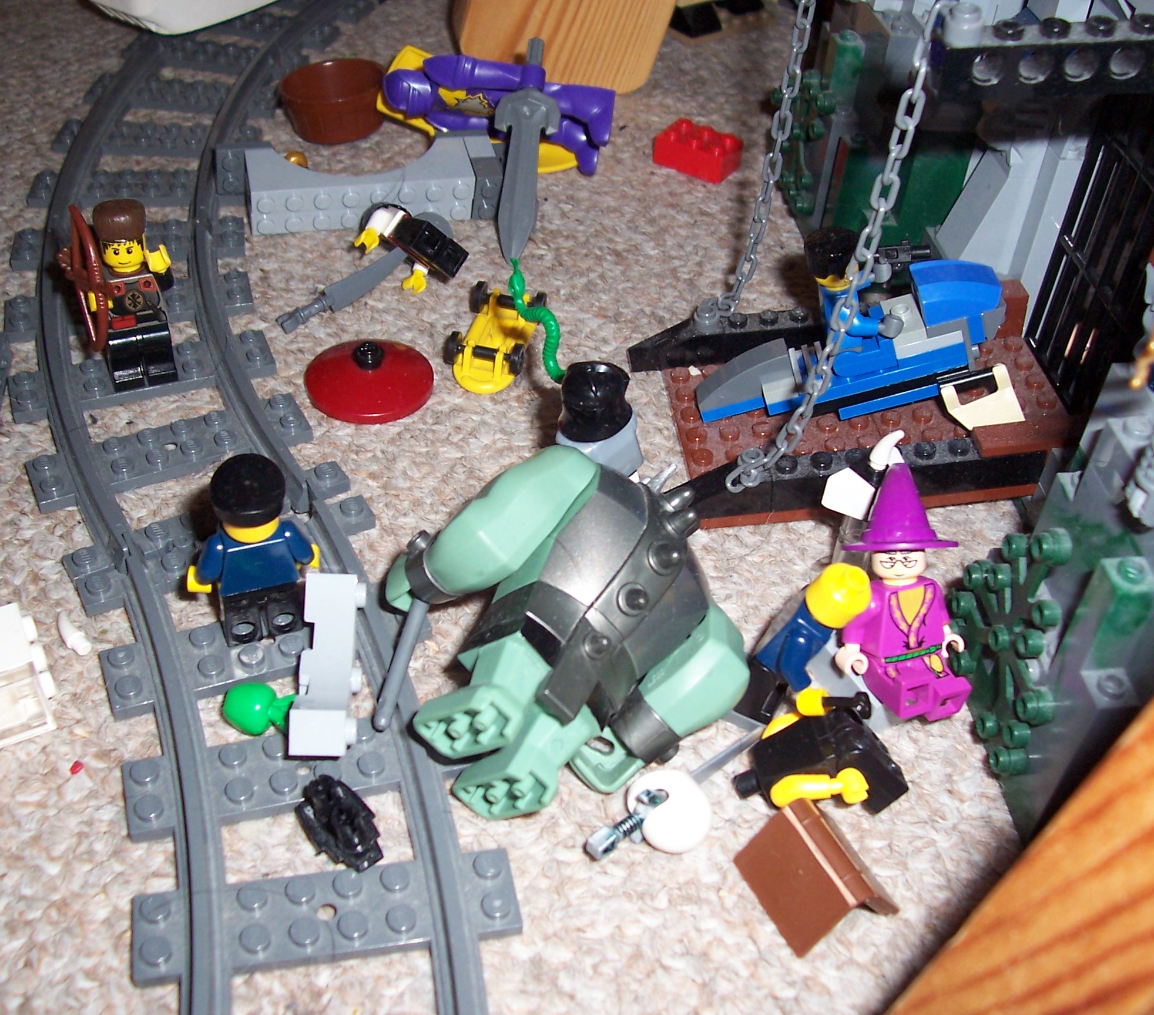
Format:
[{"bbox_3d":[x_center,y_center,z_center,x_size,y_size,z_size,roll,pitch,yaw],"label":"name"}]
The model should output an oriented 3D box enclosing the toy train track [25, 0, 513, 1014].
[{"bbox_3d":[-0.101,-0.056,0.358,0.103,0.009,0.416,-6,43,-11],"label":"toy train track"}]

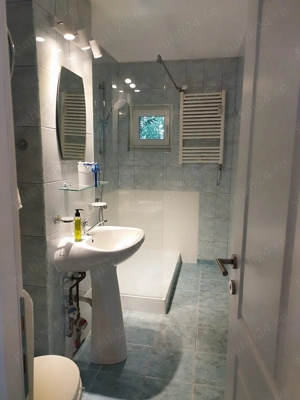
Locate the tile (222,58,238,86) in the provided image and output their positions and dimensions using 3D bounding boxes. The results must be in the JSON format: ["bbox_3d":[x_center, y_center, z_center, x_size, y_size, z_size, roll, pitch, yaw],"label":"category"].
[{"bbox_3d":[0.885,-1.423,3.482,0.155,0.299,0.010,2,10,10],"label":"tile"}]

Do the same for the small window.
[{"bbox_3d":[0.006,-0.863,3.771,0.497,0.528,0.076,2,10,10],"label":"small window"}]

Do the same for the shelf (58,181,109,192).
[{"bbox_3d":[-0.414,-0.091,2.032,0.160,0.012,0.430,2,10,10],"label":"shelf"}]

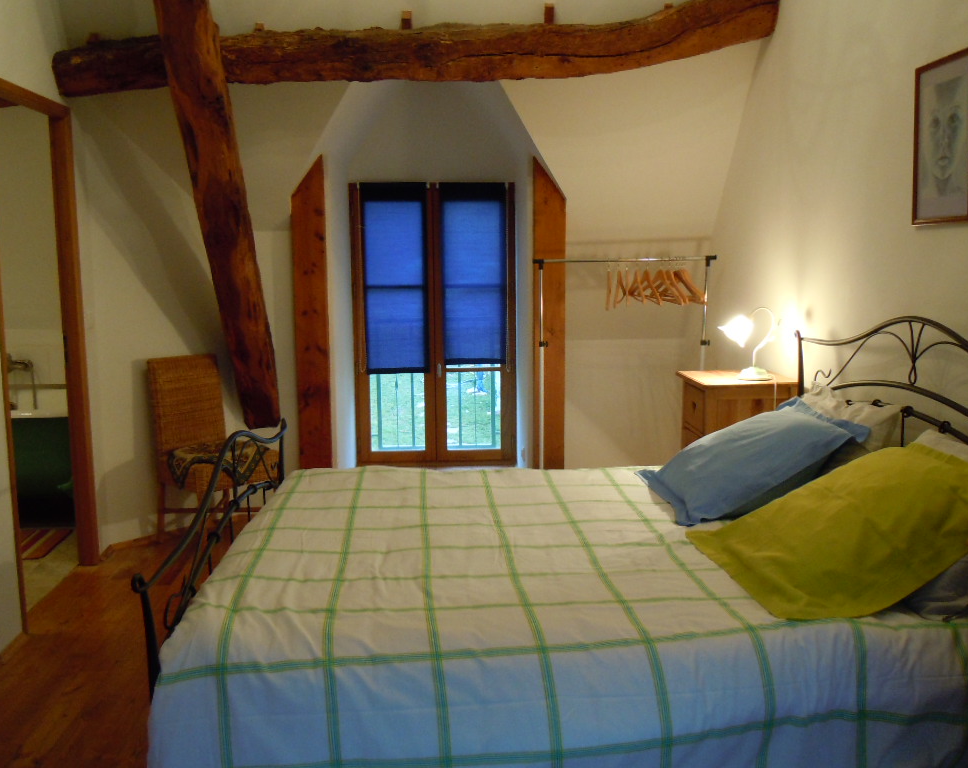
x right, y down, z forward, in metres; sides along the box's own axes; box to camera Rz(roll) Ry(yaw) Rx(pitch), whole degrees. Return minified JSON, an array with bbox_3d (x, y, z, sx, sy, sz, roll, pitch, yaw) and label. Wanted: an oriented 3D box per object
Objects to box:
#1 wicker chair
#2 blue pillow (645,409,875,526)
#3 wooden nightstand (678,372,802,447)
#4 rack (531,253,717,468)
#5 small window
[{"bbox_3d":[-1.381,0.347,4.510,0.510,0.940,0.440,7,11,41],"label":"wicker chair"},{"bbox_3d":[0.946,0.252,3.200,0.644,0.170,0.643,-26,10,-1],"label":"blue pillow"},{"bbox_3d":[1.111,0.406,3.975,0.404,0.880,0.456,-1,8,-5],"label":"wooden nightstand"},{"bbox_3d":[0.736,0.050,4.693,0.970,1.450,0.420,-1,8,-5],"label":"rack"},{"bbox_3d":[-0.298,-0.356,5.390,0.978,1.692,0.120,-1,8,-5],"label":"small window"}]

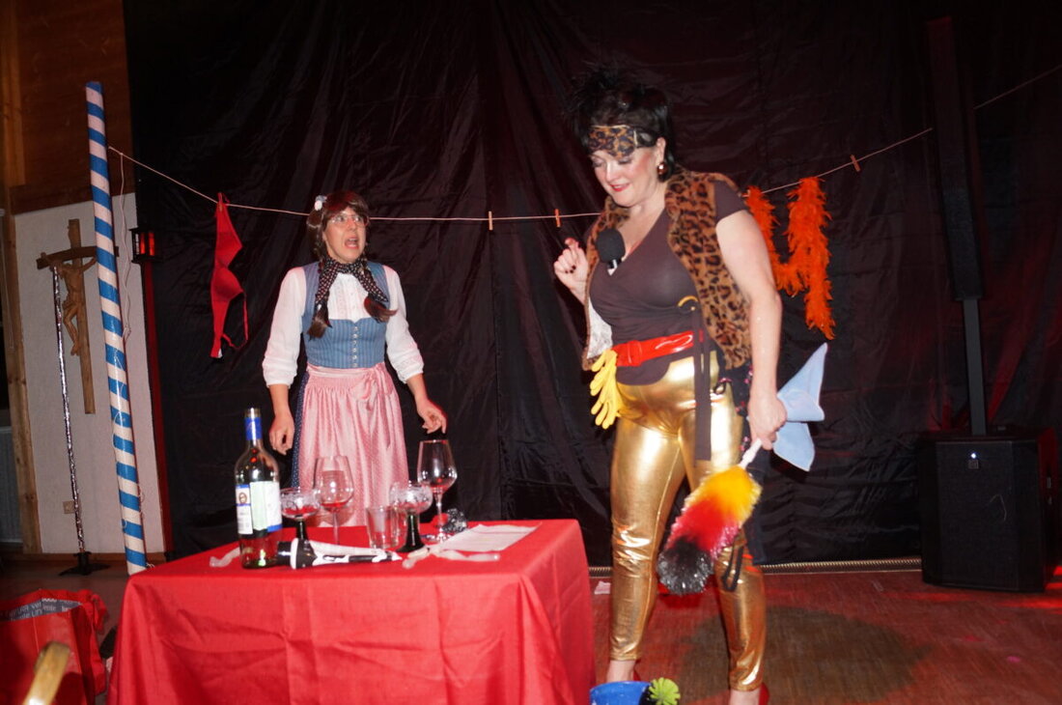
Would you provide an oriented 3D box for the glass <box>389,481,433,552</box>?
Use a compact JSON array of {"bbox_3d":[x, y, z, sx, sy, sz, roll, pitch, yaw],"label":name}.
[{"bbox_3d":[-0.228,0.314,1.530,0.082,0.125,0.082,-4,0,0],"label":"glass"}]

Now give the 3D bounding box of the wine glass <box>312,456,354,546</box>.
[{"bbox_3d":[-0.394,0.297,1.591,0.079,0.182,0.079,-4,0,0],"label":"wine glass"}]

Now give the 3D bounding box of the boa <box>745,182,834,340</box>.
[{"bbox_3d":[1.050,-0.381,3.220,0.360,0.620,0.150,-4,0,12],"label":"boa"}]

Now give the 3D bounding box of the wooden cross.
[{"bbox_3d":[-2.492,-0.201,4.420,0.500,1.060,0.140,-4,0,13],"label":"wooden cross"}]

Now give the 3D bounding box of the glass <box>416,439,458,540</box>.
[{"bbox_3d":[-0.187,0.275,1.611,0.081,0.201,0.081,-4,0,0],"label":"glass"}]

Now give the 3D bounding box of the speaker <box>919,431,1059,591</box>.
[{"bbox_3d":[1.855,0.617,3.238,0.400,0.550,0.420,-4,0,39],"label":"speaker"}]

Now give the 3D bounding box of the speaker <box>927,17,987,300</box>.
[{"bbox_3d":[1.670,-0.756,3.120,0.100,1.070,0.130,-5,0,37],"label":"speaker"}]

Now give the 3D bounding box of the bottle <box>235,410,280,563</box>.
[{"bbox_3d":[-0.521,0.255,1.511,0.082,0.296,0.082,-4,0,0],"label":"bottle"}]

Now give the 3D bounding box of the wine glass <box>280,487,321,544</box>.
[{"bbox_3d":[-0.461,0.333,1.601,0.081,0.123,0.081,-4,0,0],"label":"wine glass"}]

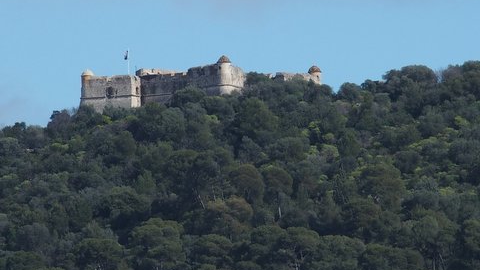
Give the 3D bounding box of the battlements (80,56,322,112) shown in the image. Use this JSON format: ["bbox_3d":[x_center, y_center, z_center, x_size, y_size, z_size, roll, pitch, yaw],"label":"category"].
[{"bbox_3d":[-15.950,-18.780,1680.000,72.700,17.800,61.400,-4,-5,38],"label":"battlements"}]

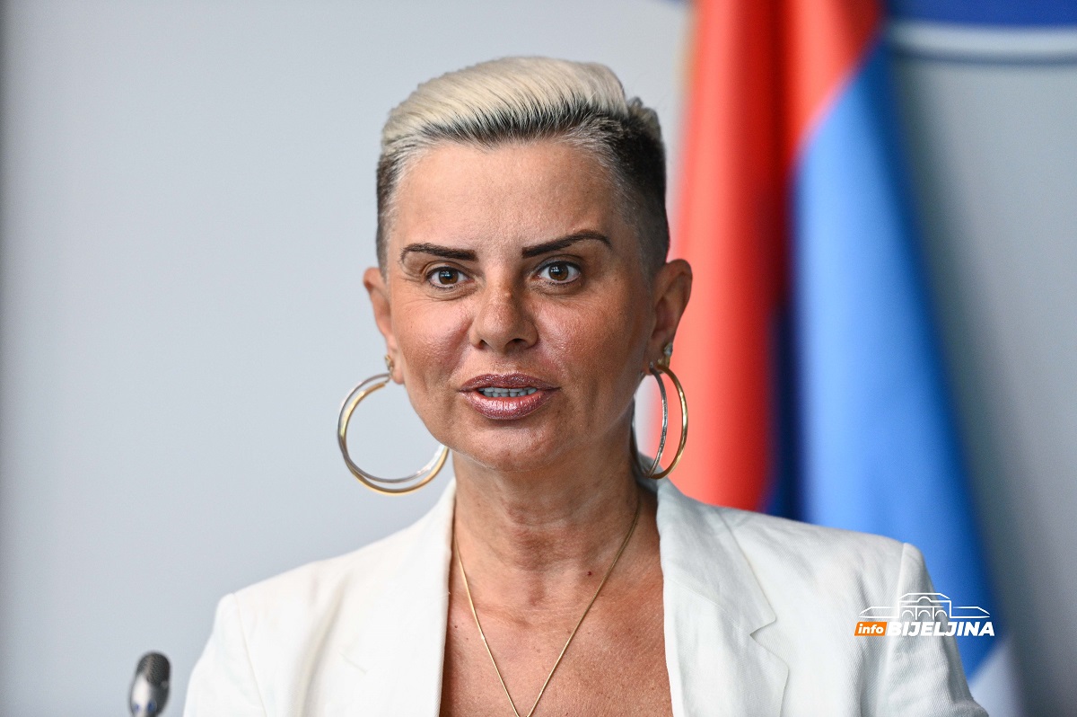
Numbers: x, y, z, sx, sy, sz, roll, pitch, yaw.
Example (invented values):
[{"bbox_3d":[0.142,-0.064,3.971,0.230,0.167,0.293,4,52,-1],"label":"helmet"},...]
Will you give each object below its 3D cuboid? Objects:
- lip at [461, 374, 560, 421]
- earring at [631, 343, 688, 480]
[{"bbox_3d":[-0.017,0.021,3.275,0.054,0.027,0.021,-3,-3,8],"label":"lip"},{"bbox_3d":[0.068,0.032,3.350,0.016,0.068,0.063,1,-1,-25],"label":"earring"}]

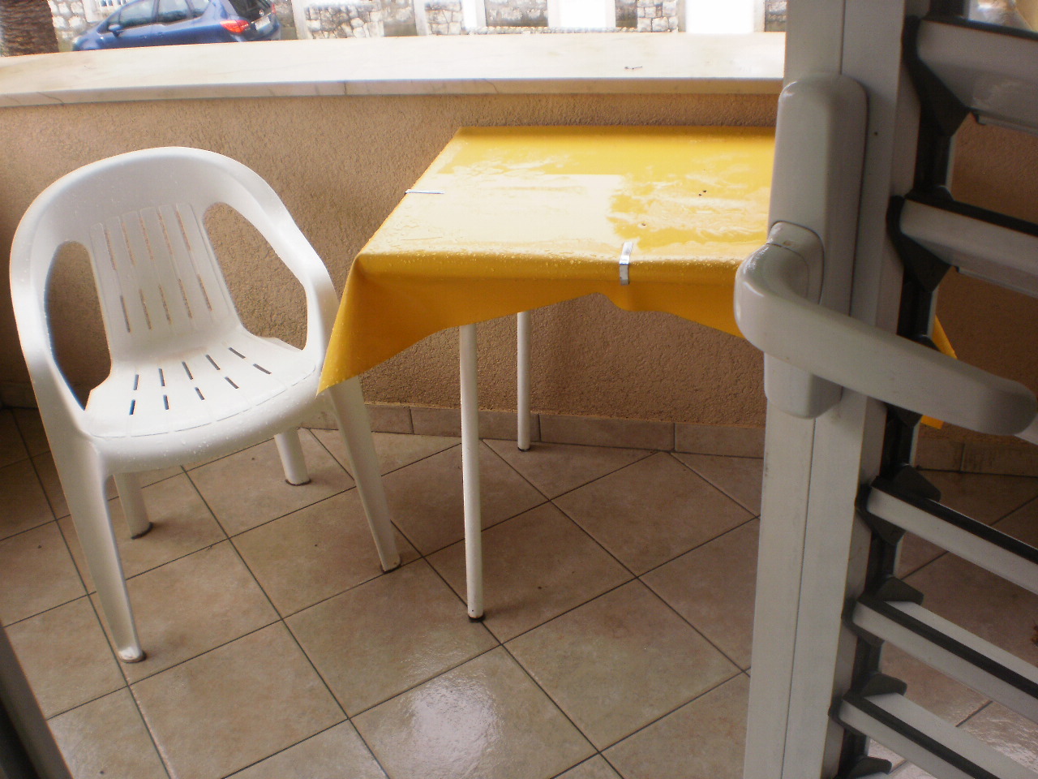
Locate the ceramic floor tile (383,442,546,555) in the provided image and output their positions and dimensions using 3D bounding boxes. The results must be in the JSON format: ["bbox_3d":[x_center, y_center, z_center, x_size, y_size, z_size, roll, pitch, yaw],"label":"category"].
[{"bbox_3d":[-0.140,0.227,2.439,0.300,0.010,0.300,-21,35,-24],"label":"ceramic floor tile"}]

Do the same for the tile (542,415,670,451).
[{"bbox_3d":[0.194,0.096,2.527,0.300,0.070,0.010,3,32,14],"label":"tile"}]

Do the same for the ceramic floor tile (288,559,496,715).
[{"bbox_3d":[-0.238,0.451,2.087,0.300,0.010,0.300,-21,35,-24],"label":"ceramic floor tile"}]

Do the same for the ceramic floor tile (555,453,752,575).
[{"bbox_3d":[0.276,0.251,2.339,0.300,0.010,0.300,-21,35,-24],"label":"ceramic floor tile"}]

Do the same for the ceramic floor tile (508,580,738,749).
[{"bbox_3d":[0.178,0.475,1.987,0.300,0.010,0.300,-21,35,-24],"label":"ceramic floor tile"}]

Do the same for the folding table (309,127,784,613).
[{"bbox_3d":[0.246,-0.019,2.065,0.818,0.739,0.585,3,32,14],"label":"folding table"}]

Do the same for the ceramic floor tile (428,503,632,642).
[{"bbox_3d":[0.019,0.351,2.213,0.300,0.010,0.300,-21,35,-24],"label":"ceramic floor tile"}]

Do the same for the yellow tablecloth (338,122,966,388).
[{"bbox_3d":[0.220,-0.232,1.906,0.945,0.224,0.648,3,32,14],"label":"yellow tablecloth"}]

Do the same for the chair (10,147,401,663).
[{"bbox_3d":[-0.620,-0.015,2.139,0.567,0.788,0.521,-17,33,-19],"label":"chair"}]

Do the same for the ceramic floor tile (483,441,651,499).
[{"bbox_3d":[0.117,0.127,2.565,0.300,0.010,0.300,-21,35,-24],"label":"ceramic floor tile"}]

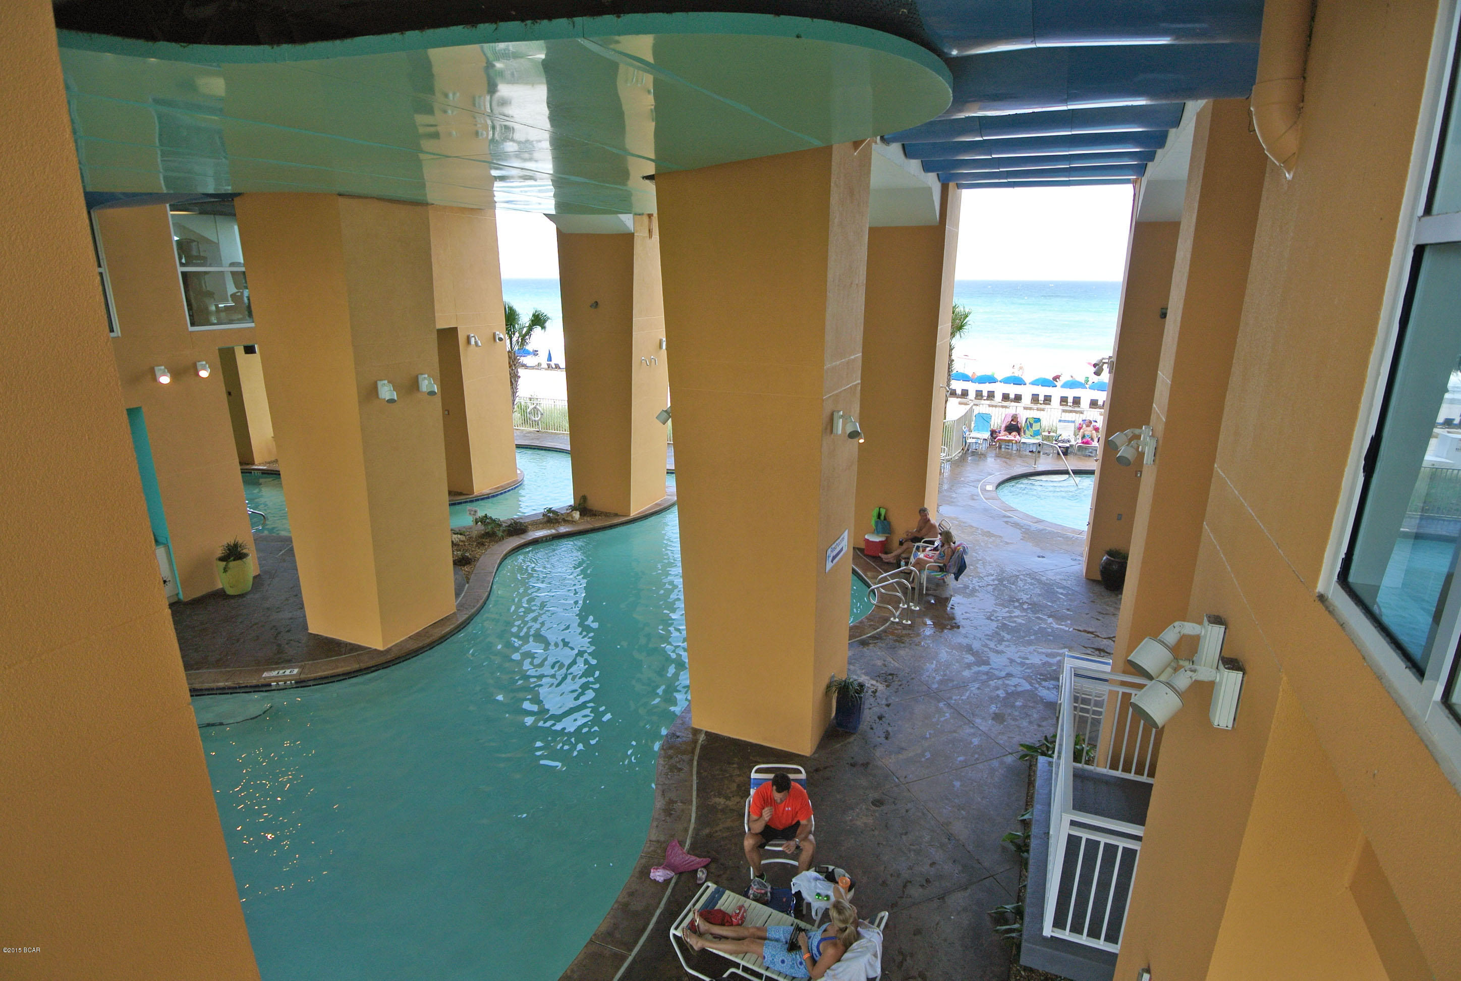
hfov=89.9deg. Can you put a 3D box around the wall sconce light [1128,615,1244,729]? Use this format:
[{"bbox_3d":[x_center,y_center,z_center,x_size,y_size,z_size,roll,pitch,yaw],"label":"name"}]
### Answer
[{"bbox_3d":[1.866,0.756,3.068,0.346,0.356,0.495,7,17,22],"label":"wall sconce light"}]

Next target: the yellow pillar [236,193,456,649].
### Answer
[{"bbox_3d":[-5.537,-0.941,11.067,1.861,6.435,1.525,7,17,22],"label":"yellow pillar"}]

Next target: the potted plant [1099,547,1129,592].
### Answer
[{"bbox_3d":[7.024,1.406,13.275,0.574,0.812,0.574,7,17,22],"label":"potted plant"}]

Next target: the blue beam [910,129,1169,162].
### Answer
[{"bbox_3d":[4.519,-5.296,10.936,3.465,0.574,0.792,7,18,23],"label":"blue beam"}]

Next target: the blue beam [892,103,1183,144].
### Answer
[{"bbox_3d":[3.902,-4.909,9.585,3.465,0.574,0.792,7,18,23],"label":"blue beam"}]

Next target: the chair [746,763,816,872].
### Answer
[{"bbox_3d":[0.444,3.142,6.983,0.614,0.881,0.693,1,16,3],"label":"chair"}]

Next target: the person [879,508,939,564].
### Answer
[{"bbox_3d":[3.561,0.886,14.283,1.069,1.208,0.614,5,17,16],"label":"person"}]

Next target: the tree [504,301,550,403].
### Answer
[{"bbox_3d":[-8.050,-4.869,28.071,2.376,4.554,2.376,7,17,22],"label":"tree"}]

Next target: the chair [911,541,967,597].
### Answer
[{"bbox_3d":[3.787,1.352,13.243,0.792,0.891,0.624,0,16,0],"label":"chair"}]

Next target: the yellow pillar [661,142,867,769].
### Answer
[{"bbox_3d":[0.390,-0.330,8.770,1.861,6.583,1.584,7,17,22],"label":"yellow pillar"}]

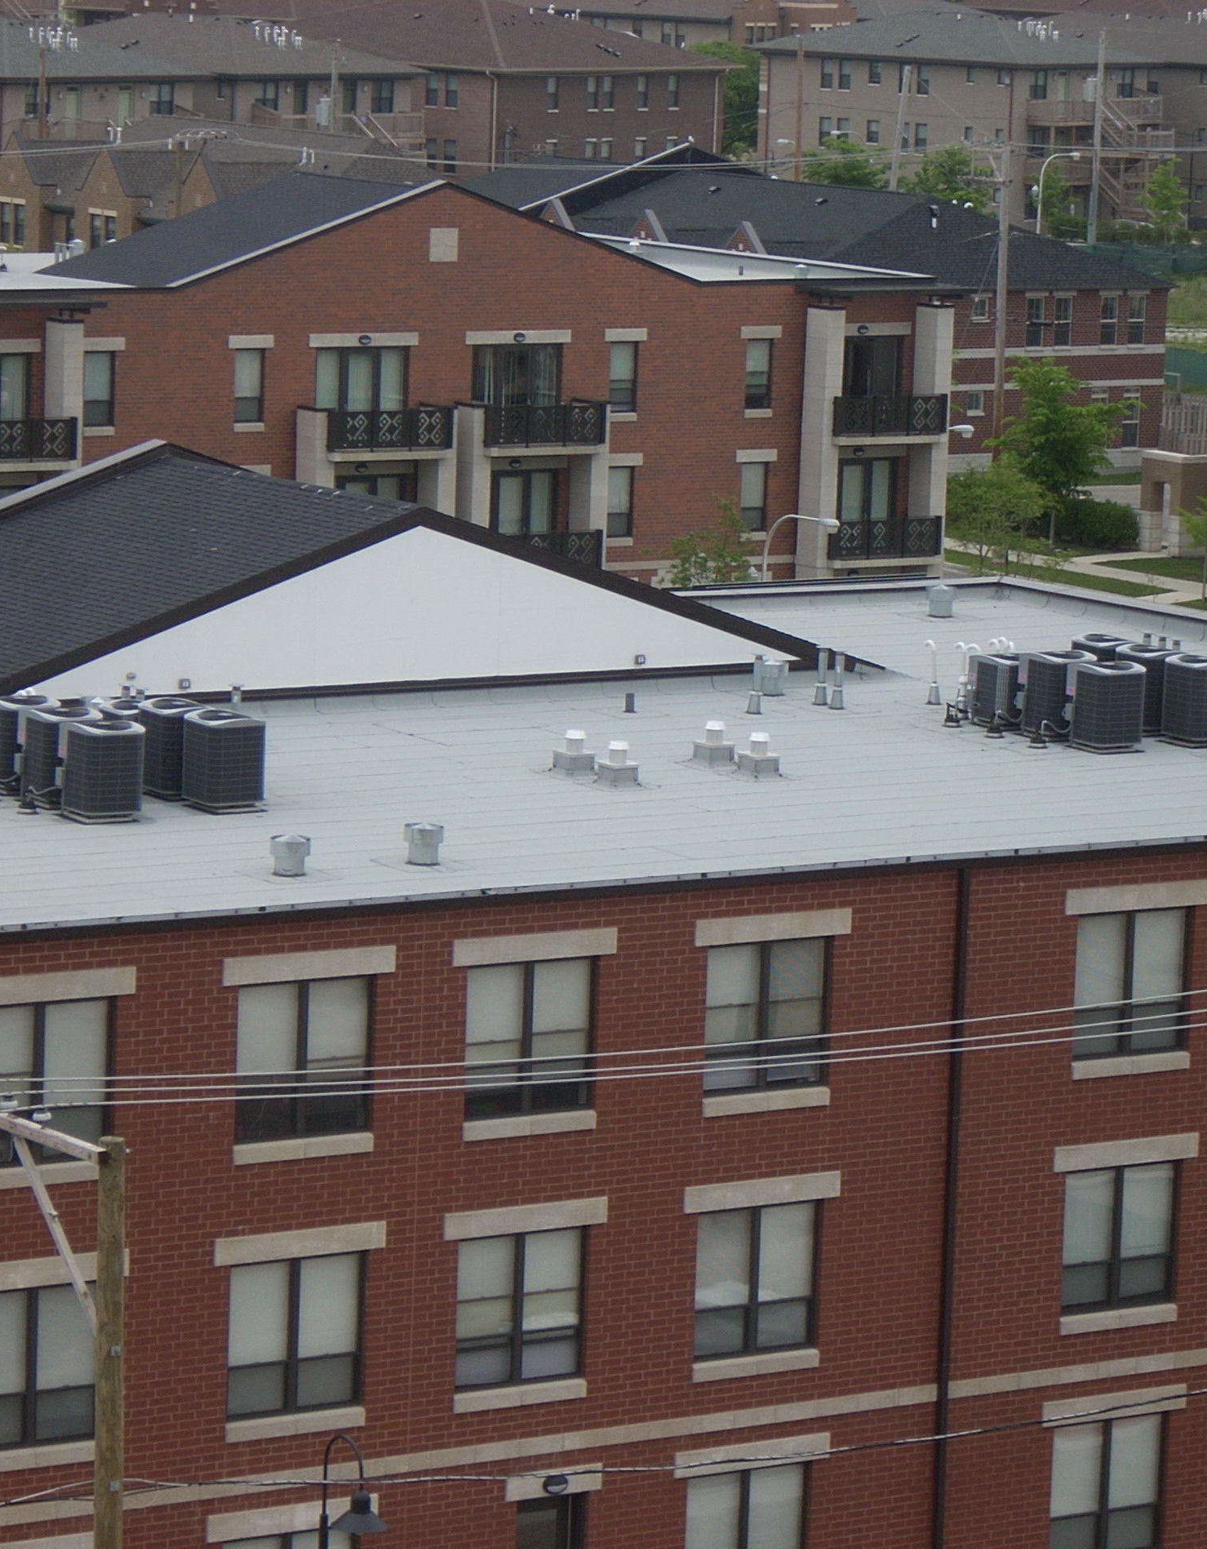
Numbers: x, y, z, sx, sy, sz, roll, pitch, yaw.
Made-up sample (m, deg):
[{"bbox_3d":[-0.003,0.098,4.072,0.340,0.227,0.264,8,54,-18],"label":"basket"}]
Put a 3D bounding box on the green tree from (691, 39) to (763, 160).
[{"bbox_3d":[7.150,-38.130,388.590,6.000,8.230,6.000,2,8,0],"label":"green tree"}]

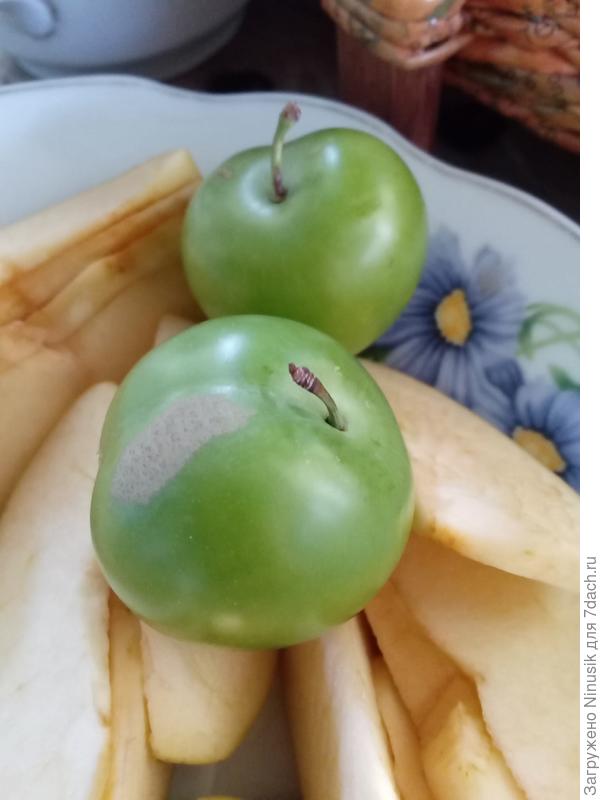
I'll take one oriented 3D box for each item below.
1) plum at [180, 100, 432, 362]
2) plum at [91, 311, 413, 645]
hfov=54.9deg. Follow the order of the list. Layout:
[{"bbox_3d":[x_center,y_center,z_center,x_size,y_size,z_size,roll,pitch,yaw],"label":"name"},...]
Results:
[{"bbox_3d":[0.000,-0.032,0.112,0.046,0.049,0.046,-4,67,9],"label":"plum"},{"bbox_3d":[-0.005,0.010,0.084,0.047,0.048,0.047,11,58,-18],"label":"plum"}]

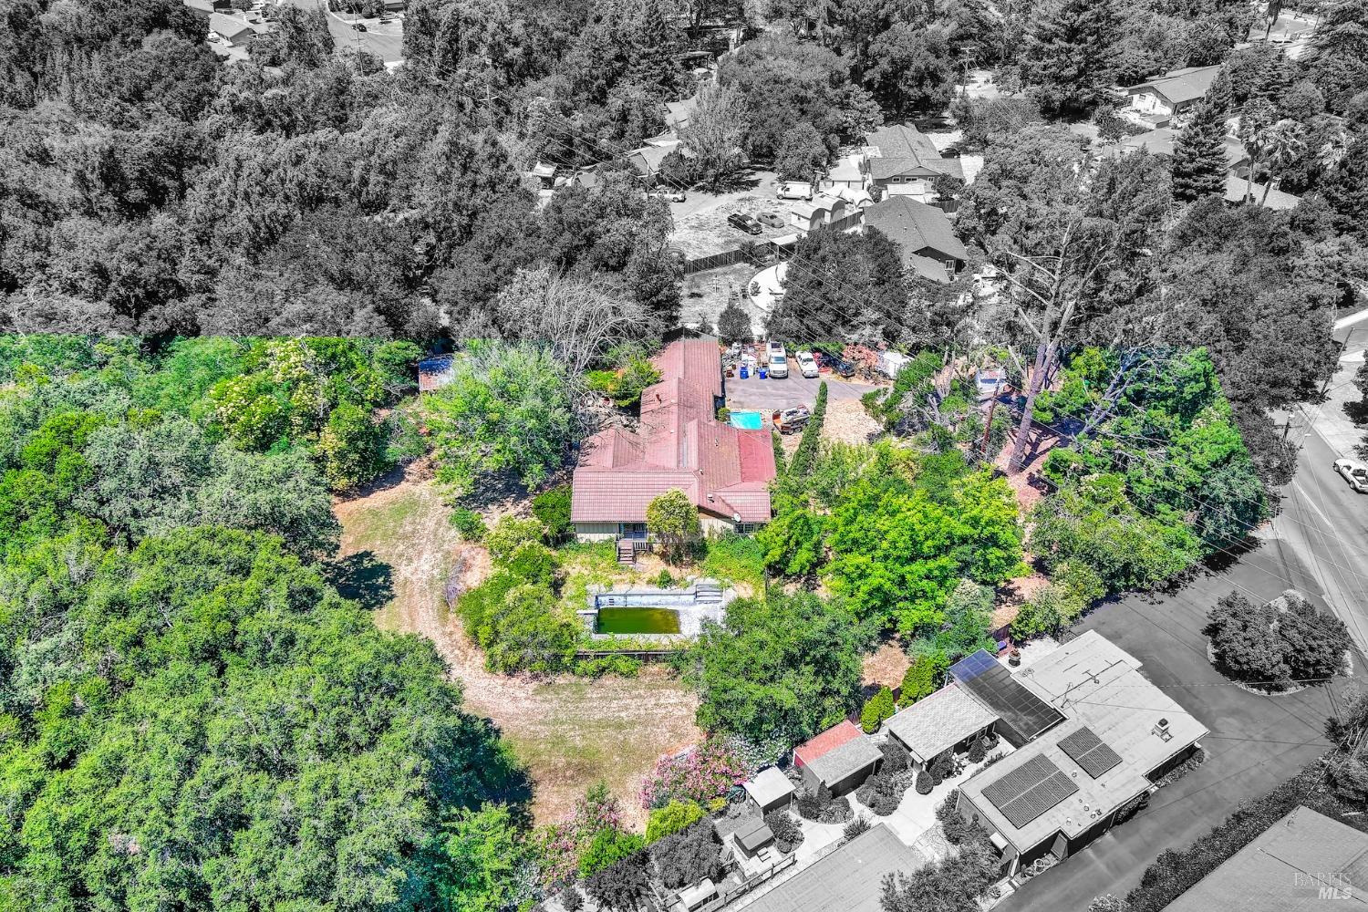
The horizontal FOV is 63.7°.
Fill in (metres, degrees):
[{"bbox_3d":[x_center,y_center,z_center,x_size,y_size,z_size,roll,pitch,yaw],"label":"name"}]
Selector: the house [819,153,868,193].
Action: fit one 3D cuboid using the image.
[{"bbox_3d":[25.919,-45.588,179.225,6.500,3.200,8.500,1,35,2],"label":"house"}]

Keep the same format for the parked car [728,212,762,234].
[{"bbox_3d":[9.191,-34.829,165.060,5.400,1.750,1.900,28,44,34],"label":"parked car"}]

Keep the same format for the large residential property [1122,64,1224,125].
[{"bbox_3d":[89.600,-66.200,197.130,20.500,4.600,10.300,-24,44,-28],"label":"large residential property"}]

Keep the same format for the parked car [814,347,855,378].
[{"bbox_3d":[17.700,-10.780,128.760,1.800,1.450,4.700,-25,44,-28],"label":"parked car"}]

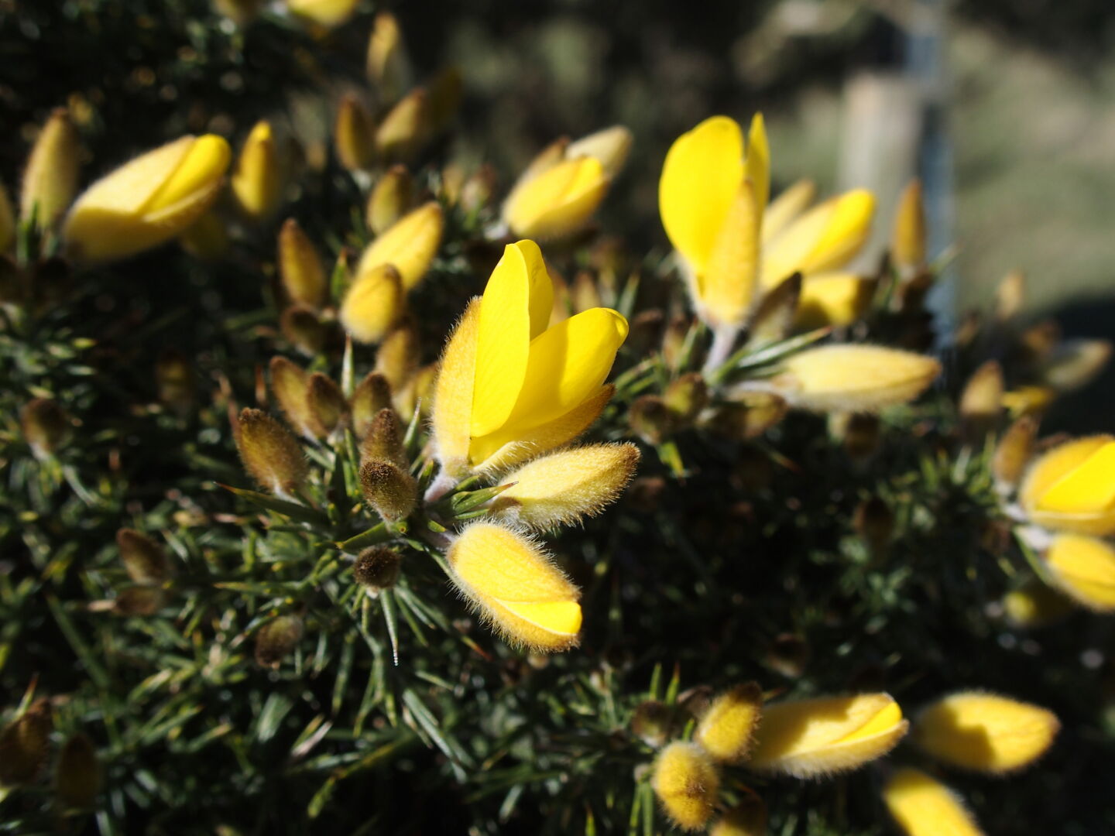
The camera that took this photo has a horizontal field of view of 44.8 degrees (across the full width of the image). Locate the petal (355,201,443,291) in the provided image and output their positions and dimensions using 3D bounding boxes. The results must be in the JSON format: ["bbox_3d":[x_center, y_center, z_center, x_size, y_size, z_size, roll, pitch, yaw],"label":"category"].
[{"bbox_3d":[-0.018,-0.019,0.150,0.006,0.013,0.006,43,9,0],"label":"petal"}]

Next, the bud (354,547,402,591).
[{"bbox_3d":[-0.016,0.014,0.121,0.004,0.006,0.004,-2,63,6],"label":"bud"}]

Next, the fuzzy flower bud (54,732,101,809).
[{"bbox_3d":[-0.049,0.036,0.138,0.005,0.008,0.004,0,14,0],"label":"fuzzy flower bud"}]

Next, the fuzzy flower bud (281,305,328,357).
[{"bbox_3d":[-0.027,-0.009,0.143,0.004,0.006,0.004,-33,44,-7],"label":"fuzzy flower bud"}]

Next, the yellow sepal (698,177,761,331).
[{"bbox_3d":[0.018,-0.017,0.138,0.005,0.015,0.005,12,3,0],"label":"yellow sepal"}]

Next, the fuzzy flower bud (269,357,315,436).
[{"bbox_3d":[-0.025,-0.002,0.128,0.004,0.008,0.004,-25,3,0],"label":"fuzzy flower bud"}]

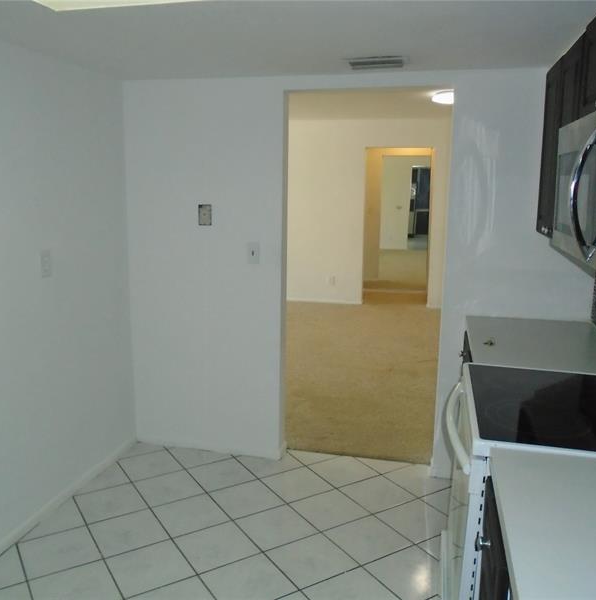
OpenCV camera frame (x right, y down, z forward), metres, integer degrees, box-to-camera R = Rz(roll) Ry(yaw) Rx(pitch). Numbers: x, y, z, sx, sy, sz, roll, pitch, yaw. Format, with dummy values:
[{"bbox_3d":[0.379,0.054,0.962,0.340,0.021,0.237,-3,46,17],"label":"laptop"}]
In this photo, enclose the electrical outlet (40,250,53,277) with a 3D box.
[{"bbox_3d":[-1.195,-0.172,2.856,0.012,0.121,0.071,3,11,13],"label":"electrical outlet"}]

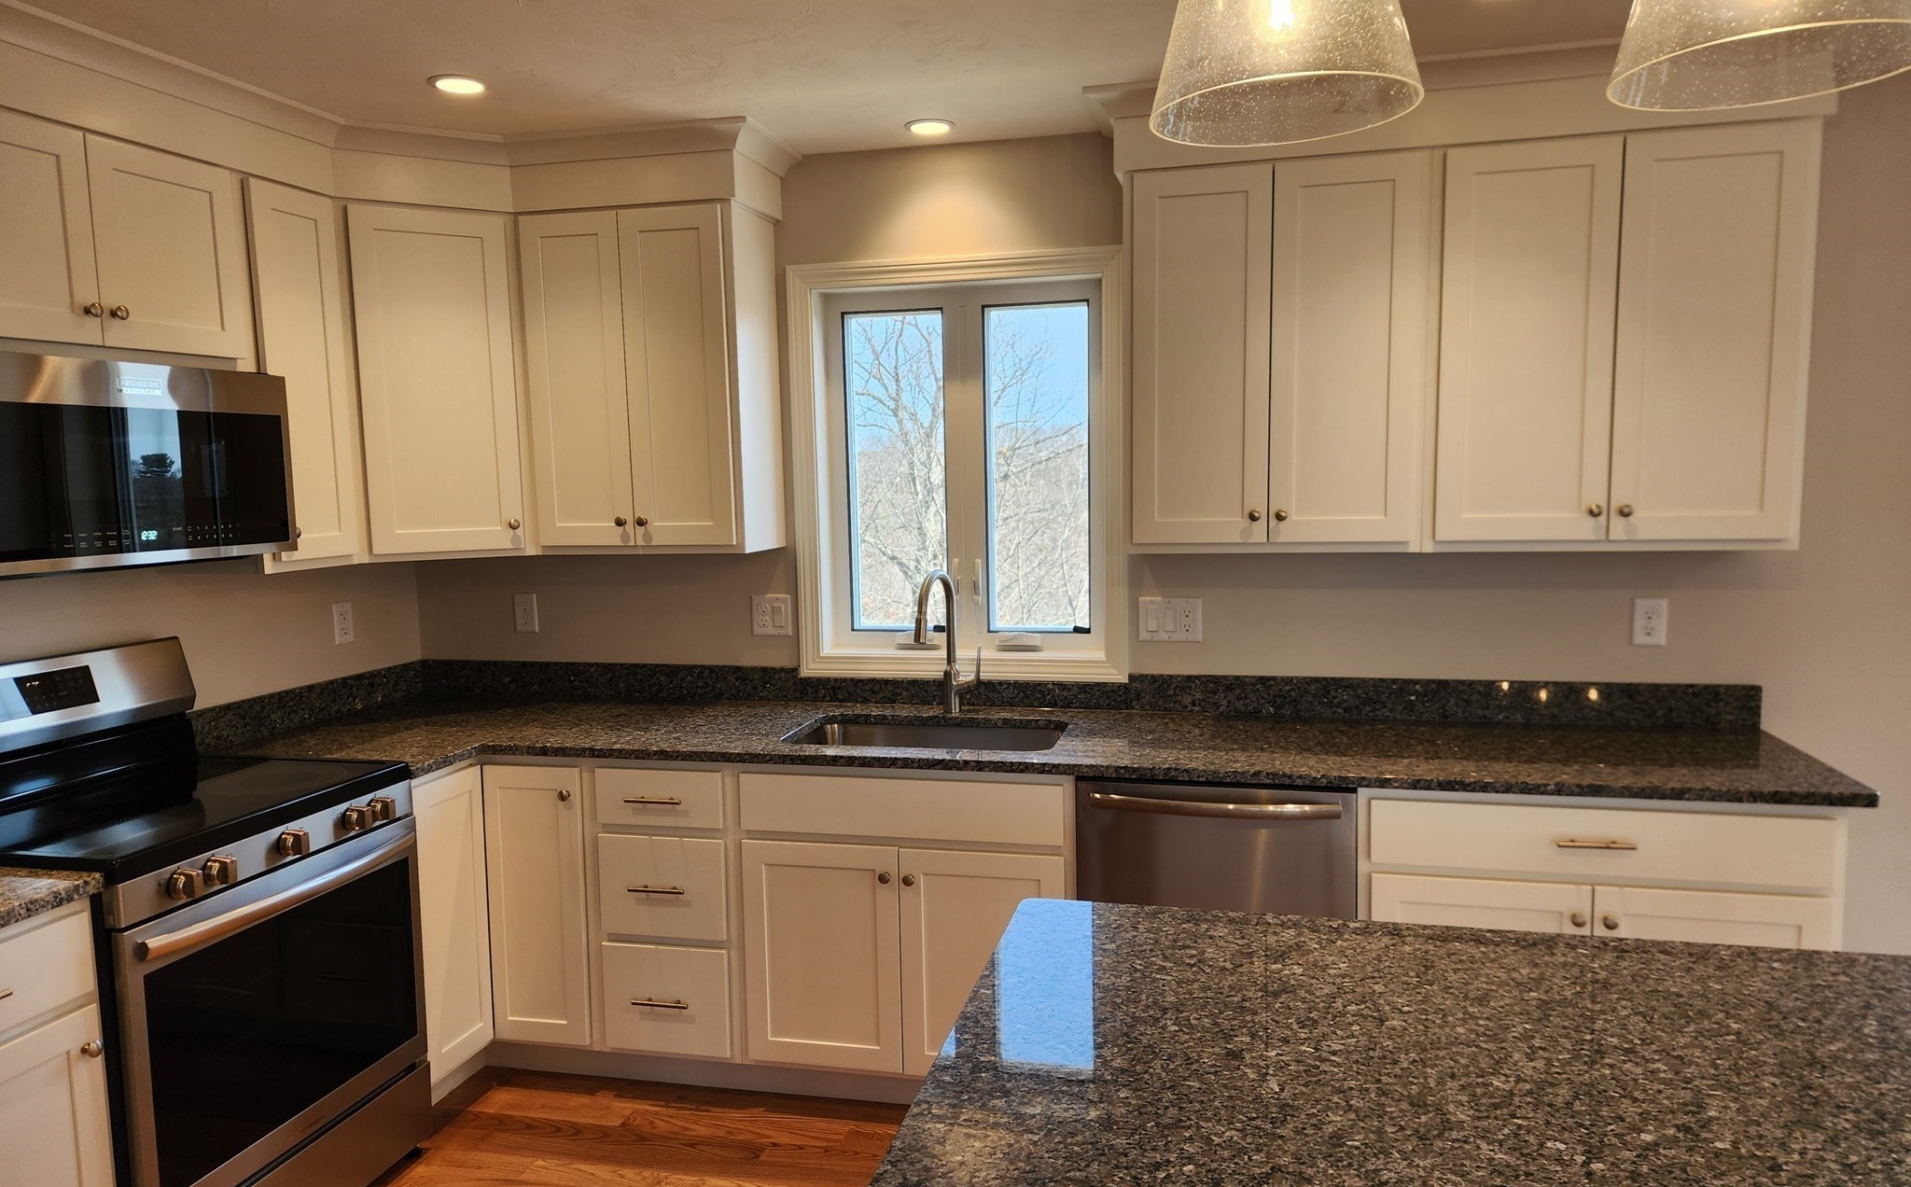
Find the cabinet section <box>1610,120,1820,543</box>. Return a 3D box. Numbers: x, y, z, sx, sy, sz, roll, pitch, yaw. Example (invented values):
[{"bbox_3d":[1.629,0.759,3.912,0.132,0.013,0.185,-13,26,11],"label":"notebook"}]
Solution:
[{"bbox_3d":[1.679,-0.570,2.923,0.362,0.876,0.318,0,6,13],"label":"cabinet section"}]

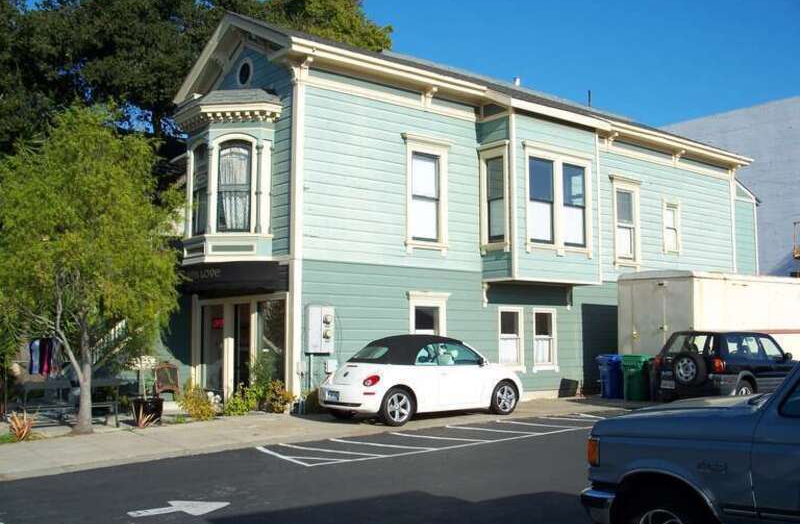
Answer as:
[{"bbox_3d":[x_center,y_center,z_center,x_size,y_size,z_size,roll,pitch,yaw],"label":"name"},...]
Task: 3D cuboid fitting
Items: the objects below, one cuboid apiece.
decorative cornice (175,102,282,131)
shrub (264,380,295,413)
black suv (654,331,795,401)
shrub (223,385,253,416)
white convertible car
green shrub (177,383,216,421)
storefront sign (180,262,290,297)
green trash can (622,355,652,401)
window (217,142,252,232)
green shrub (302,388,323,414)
[{"bbox_3d":[-3.851,-2.879,17.911,1.300,0.428,3.050,4,-7,-39],"label":"decorative cornice"},{"bbox_3d":[-2.323,2.569,16.214,0.560,0.600,0.532,-1,-6,5],"label":"shrub"},{"bbox_3d":[7.506,2.378,18.957,4.120,1.660,1.700,4,-7,-40],"label":"black suv"},{"bbox_3d":[-3.021,2.540,15.900,0.540,0.600,0.513,-1,-6,5],"label":"shrub"},{"bbox_3d":[0.456,2.058,15.440,4.130,1.500,1.730,4,-7,-39],"label":"white convertible car"},{"bbox_3d":[-3.613,2.441,15.224,0.680,0.670,0.646,-1,-6,5],"label":"green shrub"},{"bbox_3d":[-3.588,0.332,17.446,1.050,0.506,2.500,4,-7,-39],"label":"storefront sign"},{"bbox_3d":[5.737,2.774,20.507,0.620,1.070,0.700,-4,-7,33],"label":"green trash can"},{"bbox_3d":[-3.303,-1.492,17.159,0.730,1.818,0.150,-1,-6,5],"label":"window"},{"bbox_3d":[-1.595,2.616,16.096,0.460,0.480,0.437,-1,-6,5],"label":"green shrub"}]

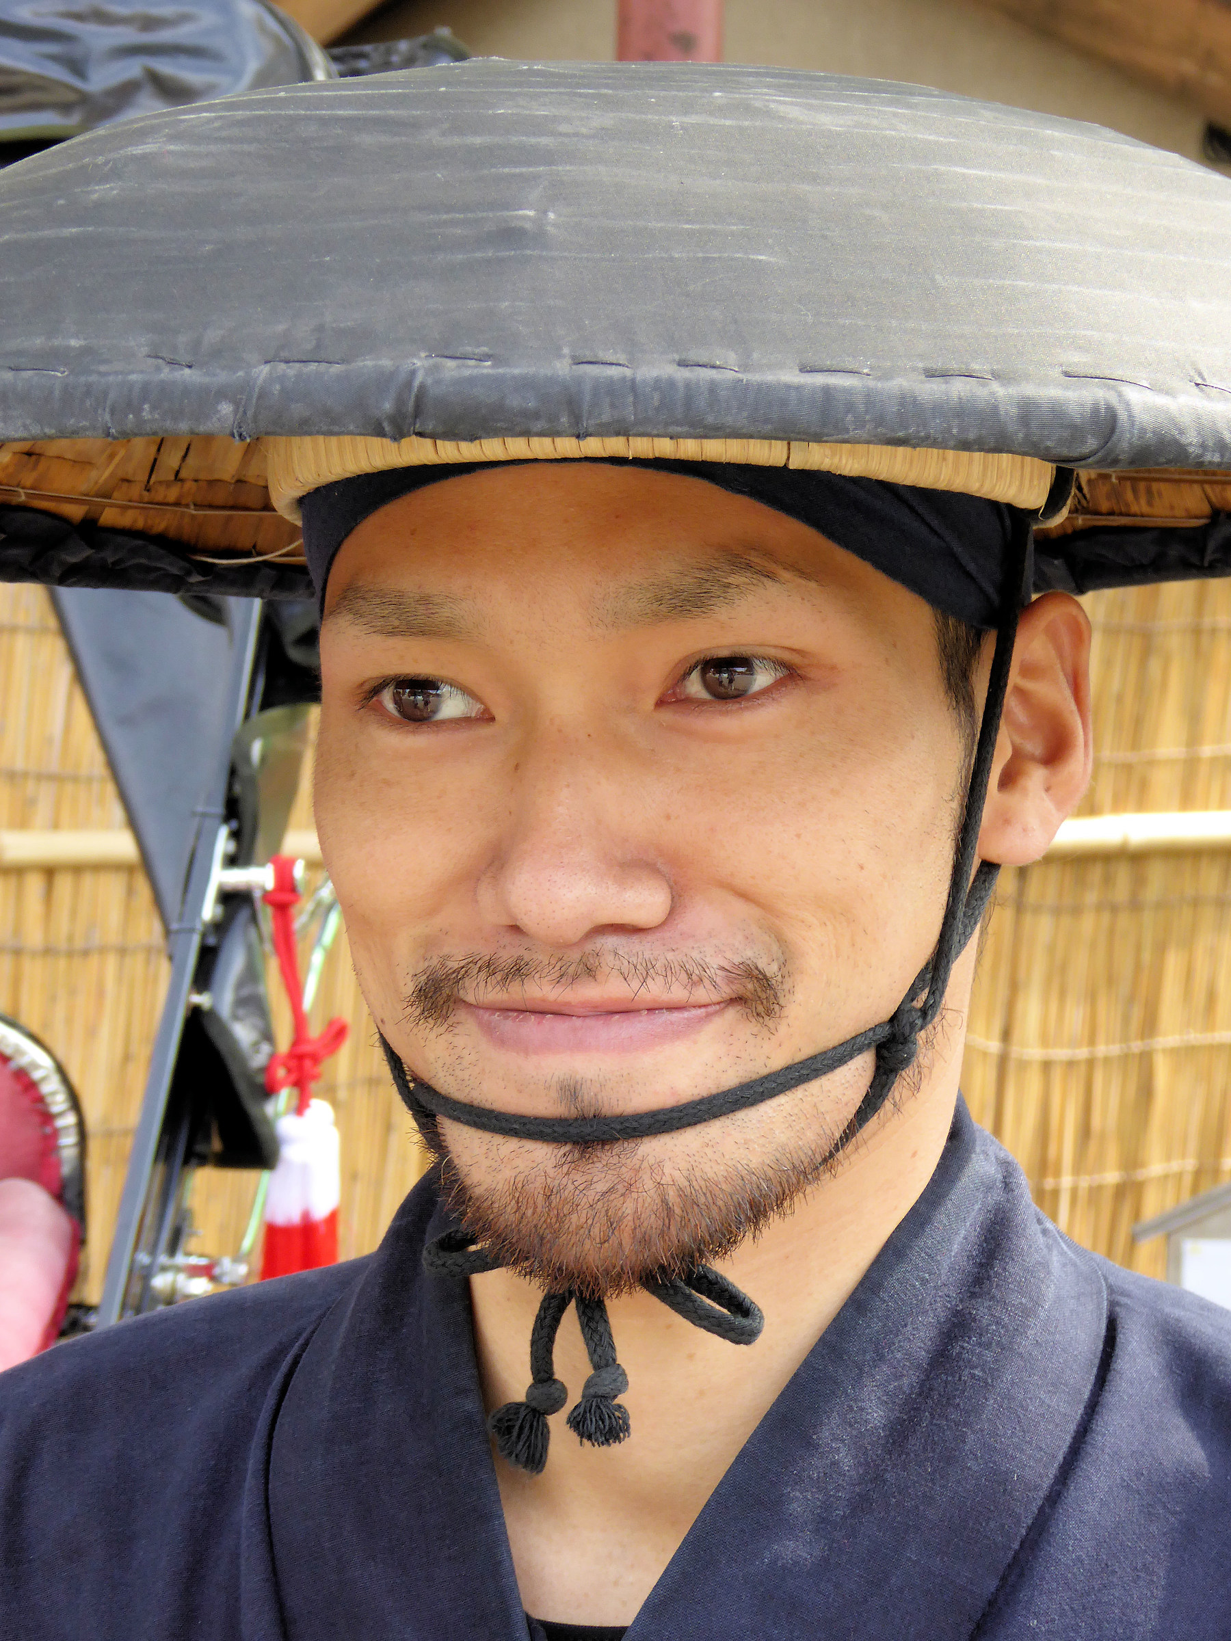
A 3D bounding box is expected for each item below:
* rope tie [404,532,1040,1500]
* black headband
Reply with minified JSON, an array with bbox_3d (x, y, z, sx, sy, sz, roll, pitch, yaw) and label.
[{"bbox_3d":[0.007,0.032,0.945,0.152,0.213,0.128,4,9,17],"label":"rope tie"},{"bbox_3d":[0.015,-0.070,0.966,0.164,0.070,0.195,2,2,17],"label":"black headband"}]

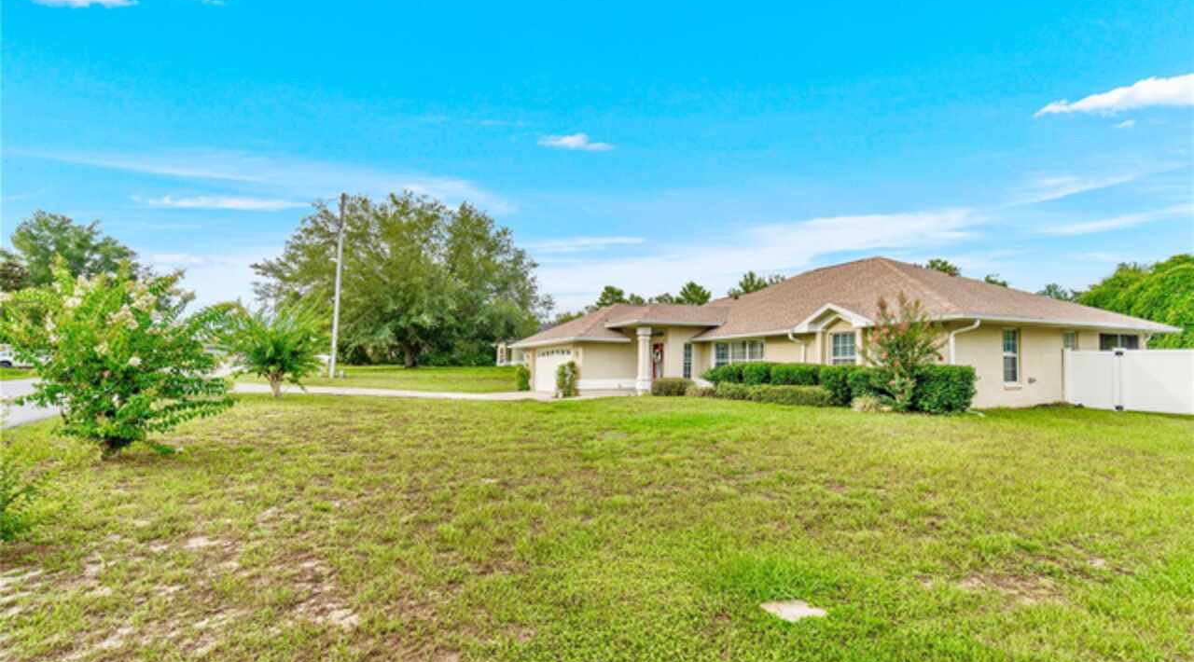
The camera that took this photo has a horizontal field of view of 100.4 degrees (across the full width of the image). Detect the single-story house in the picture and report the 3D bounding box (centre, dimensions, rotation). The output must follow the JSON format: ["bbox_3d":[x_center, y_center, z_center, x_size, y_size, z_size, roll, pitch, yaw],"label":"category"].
[{"bbox_3d":[7.863,0.041,24.093,18.597,5.998,22.489,2,-4,-26],"label":"single-story house"}]

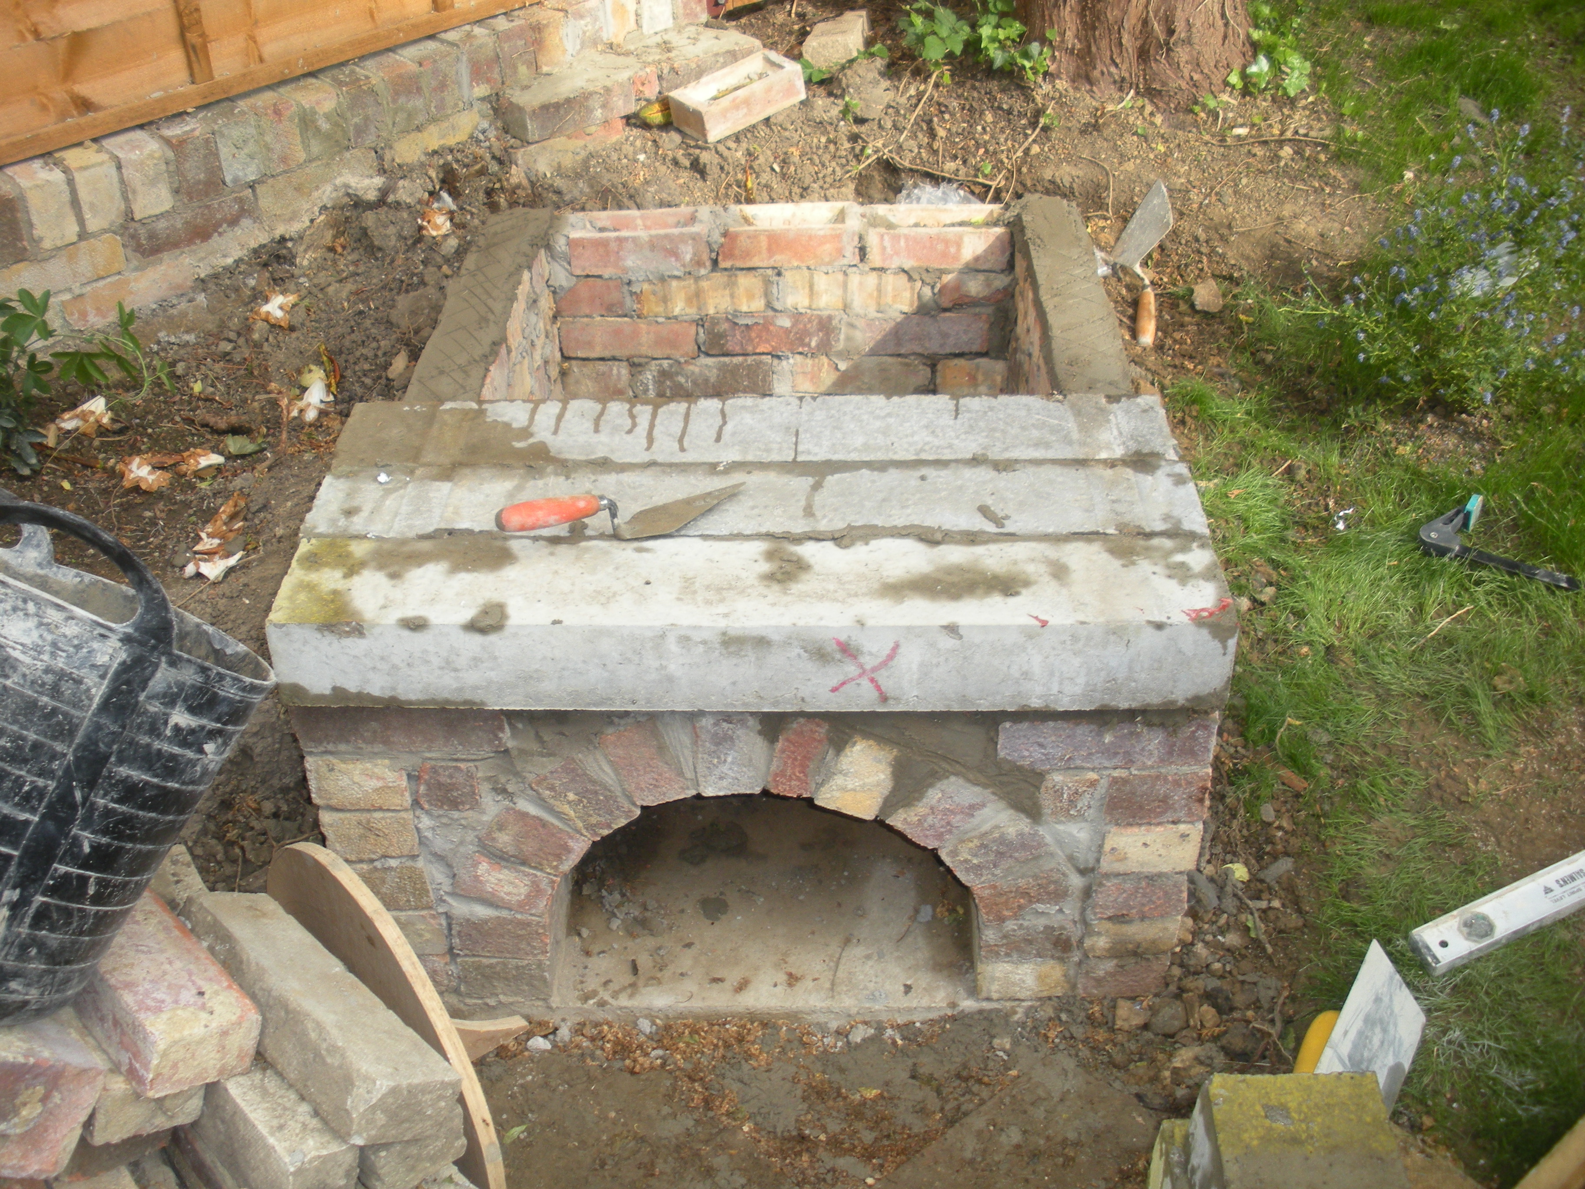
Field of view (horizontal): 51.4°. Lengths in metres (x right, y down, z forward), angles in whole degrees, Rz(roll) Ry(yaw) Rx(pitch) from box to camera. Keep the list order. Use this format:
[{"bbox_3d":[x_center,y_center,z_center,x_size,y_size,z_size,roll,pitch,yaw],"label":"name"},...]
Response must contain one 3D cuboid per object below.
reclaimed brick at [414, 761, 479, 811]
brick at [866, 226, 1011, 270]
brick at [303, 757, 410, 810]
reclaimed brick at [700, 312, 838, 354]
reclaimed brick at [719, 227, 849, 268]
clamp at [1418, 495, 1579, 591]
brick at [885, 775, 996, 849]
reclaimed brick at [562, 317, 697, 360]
[{"bbox_3d":[-0.352,0.150,1.749,0.064,0.068,0.150,0,39,1],"label":"reclaimed brick"},{"bbox_3d":[0.221,-0.549,2.521,0.213,0.067,0.100,0,36,0],"label":"brick"},{"bbox_3d":[-0.440,0.130,1.765,0.101,0.067,0.213,1,37,1],"label":"brick"},{"bbox_3d":[-0.035,-0.452,2.703,0.215,0.067,0.105,0,39,1],"label":"reclaimed brick"},{"bbox_3d":[-0.005,-0.560,2.557,0.215,0.066,0.103,0,37,1],"label":"reclaimed brick"},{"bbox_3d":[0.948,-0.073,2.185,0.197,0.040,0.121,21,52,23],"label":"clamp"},{"bbox_3d":[0.159,0.157,1.768,0.064,0.101,0.212,37,30,-23],"label":"brick"},{"bbox_3d":[-0.257,-0.436,2.651,0.215,0.067,0.103,0,37,2],"label":"reclaimed brick"}]

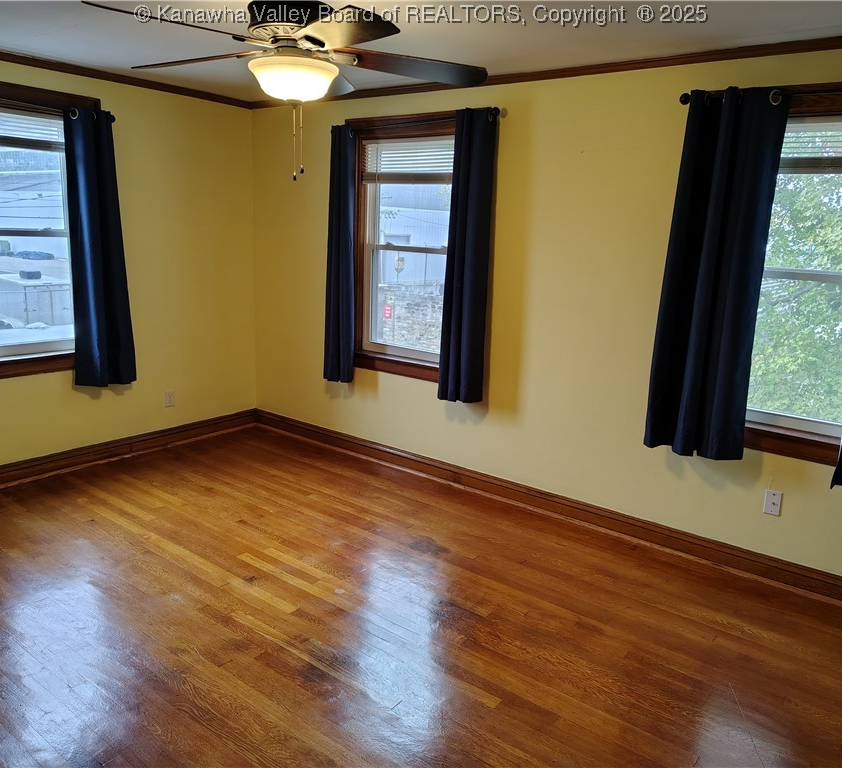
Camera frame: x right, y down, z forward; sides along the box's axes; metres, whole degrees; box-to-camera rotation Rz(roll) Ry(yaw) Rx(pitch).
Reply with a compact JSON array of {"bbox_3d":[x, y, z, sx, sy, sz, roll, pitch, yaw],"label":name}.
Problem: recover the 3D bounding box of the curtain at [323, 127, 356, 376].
[{"bbox_3d":[-0.545,-0.837,4.720,0.184,1.654,0.110,12,16,37],"label":"curtain"}]

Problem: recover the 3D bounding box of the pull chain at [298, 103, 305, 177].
[{"bbox_3d":[-0.392,-0.802,2.332,0.018,0.219,0.018,12,16,37],"label":"pull chain"}]

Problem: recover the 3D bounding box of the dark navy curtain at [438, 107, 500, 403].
[{"bbox_3d":[0.267,-0.715,4.094,0.274,1.632,0.110,12,16,37],"label":"dark navy curtain"}]

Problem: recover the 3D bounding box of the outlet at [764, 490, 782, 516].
[{"bbox_3d":[1.653,0.559,3.333,0.070,0.114,0.007,12,16,37],"label":"outlet"}]

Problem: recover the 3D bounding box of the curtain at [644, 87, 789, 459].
[{"bbox_3d":[1.338,-0.480,3.282,0.421,1.625,0.110,12,16,37],"label":"curtain"}]

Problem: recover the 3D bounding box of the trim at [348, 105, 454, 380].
[{"bbox_3d":[-0.068,-0.832,4.436,1.118,1.605,0.070,12,16,37],"label":"trim"}]

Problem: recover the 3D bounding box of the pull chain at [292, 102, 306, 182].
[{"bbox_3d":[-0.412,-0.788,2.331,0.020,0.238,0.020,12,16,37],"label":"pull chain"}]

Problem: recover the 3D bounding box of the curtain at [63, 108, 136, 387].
[{"bbox_3d":[-1.945,-0.799,4.340,0.110,1.610,0.322,12,16,37],"label":"curtain"}]

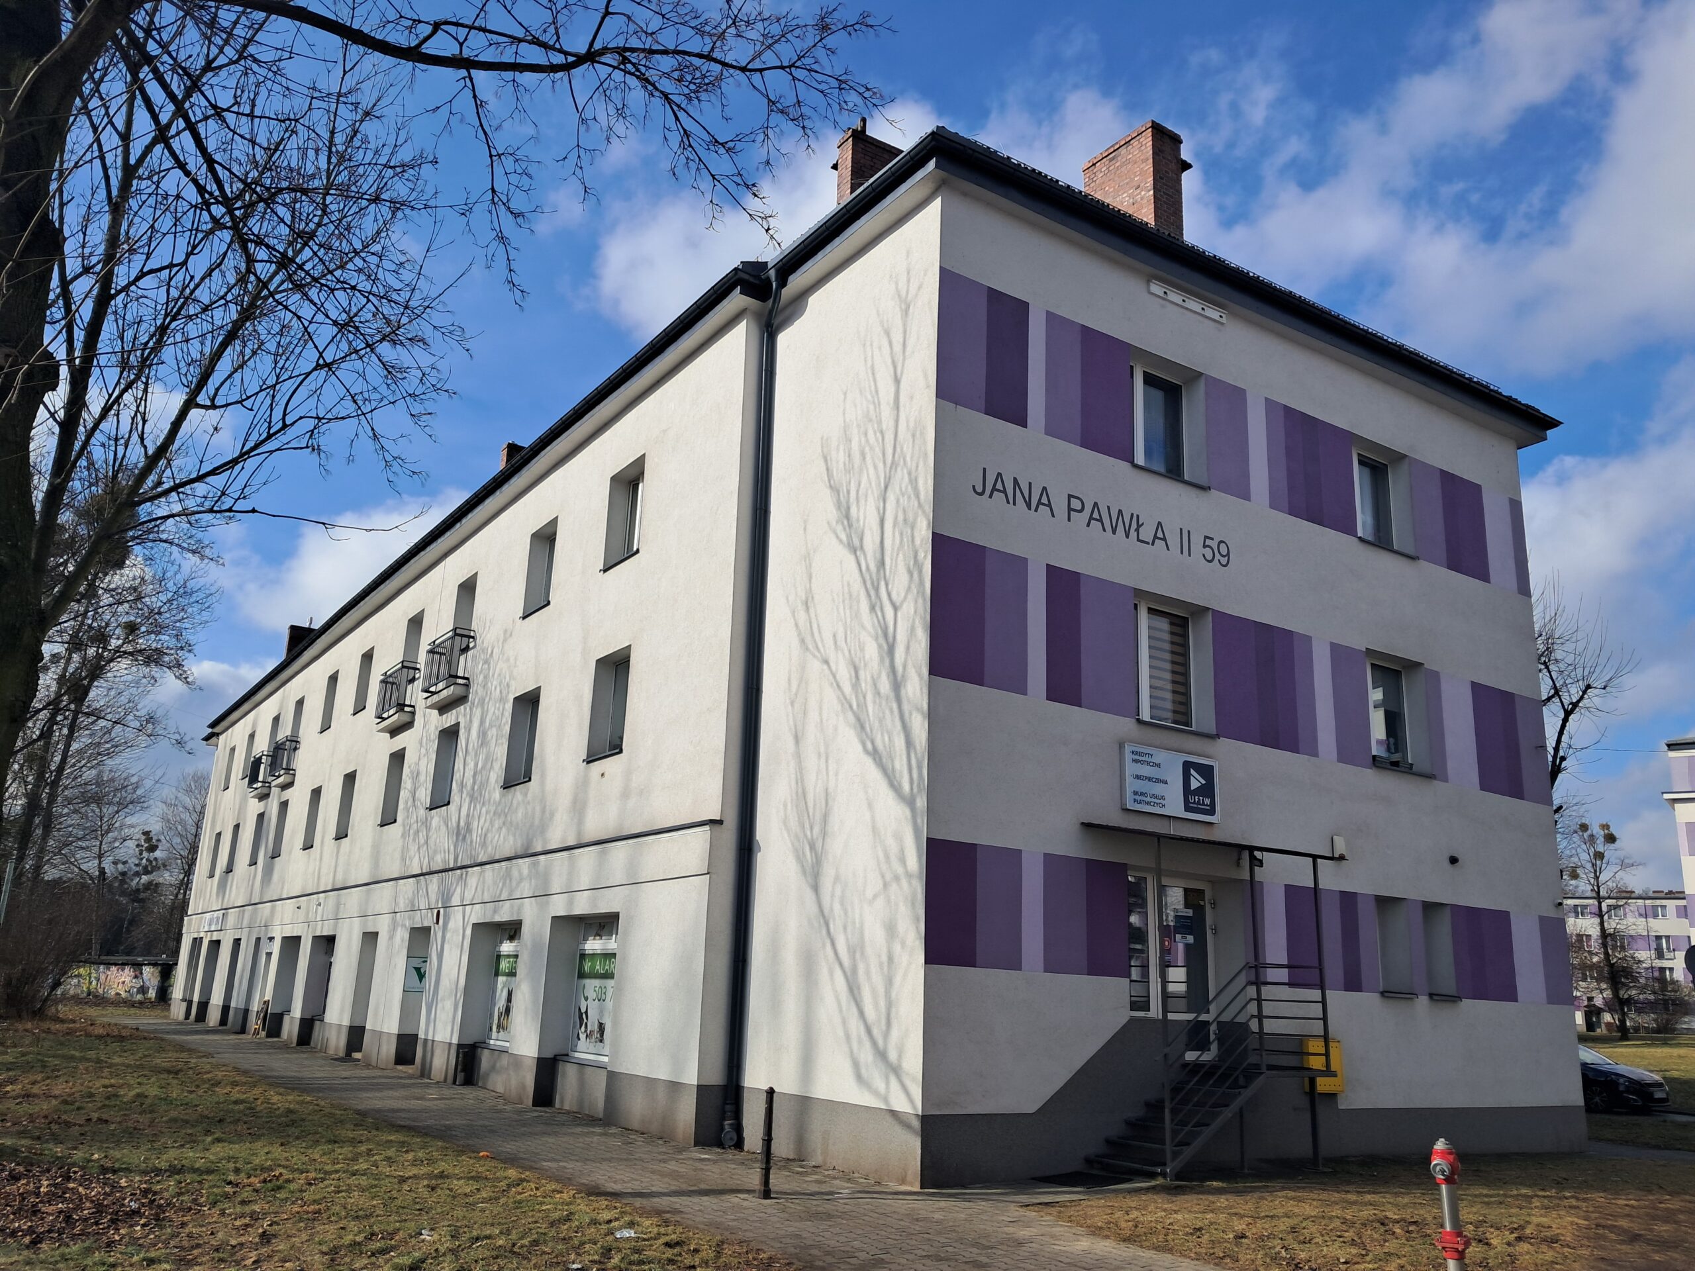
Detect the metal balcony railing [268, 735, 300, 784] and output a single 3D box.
[{"bbox_3d":[-15.760,3.471,37.008,0.380,1.030,1.680,12,-18,-32],"label":"metal balcony railing"}]

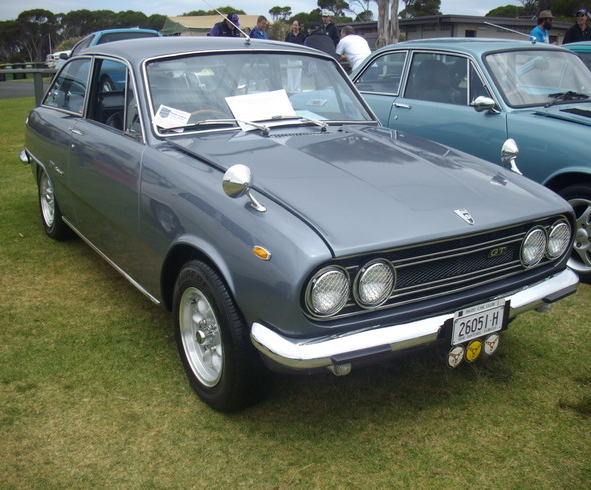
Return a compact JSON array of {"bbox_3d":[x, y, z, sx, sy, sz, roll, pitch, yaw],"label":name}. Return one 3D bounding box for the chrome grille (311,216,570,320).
[{"bbox_3d":[0.553,0.055,2.419,1.230,0.220,0.100,-10,21,-31],"label":"chrome grille"}]

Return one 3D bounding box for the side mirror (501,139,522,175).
[{"bbox_3d":[0.915,-0.374,2.928,0.122,0.143,0.138,-15,24,-40],"label":"side mirror"}]

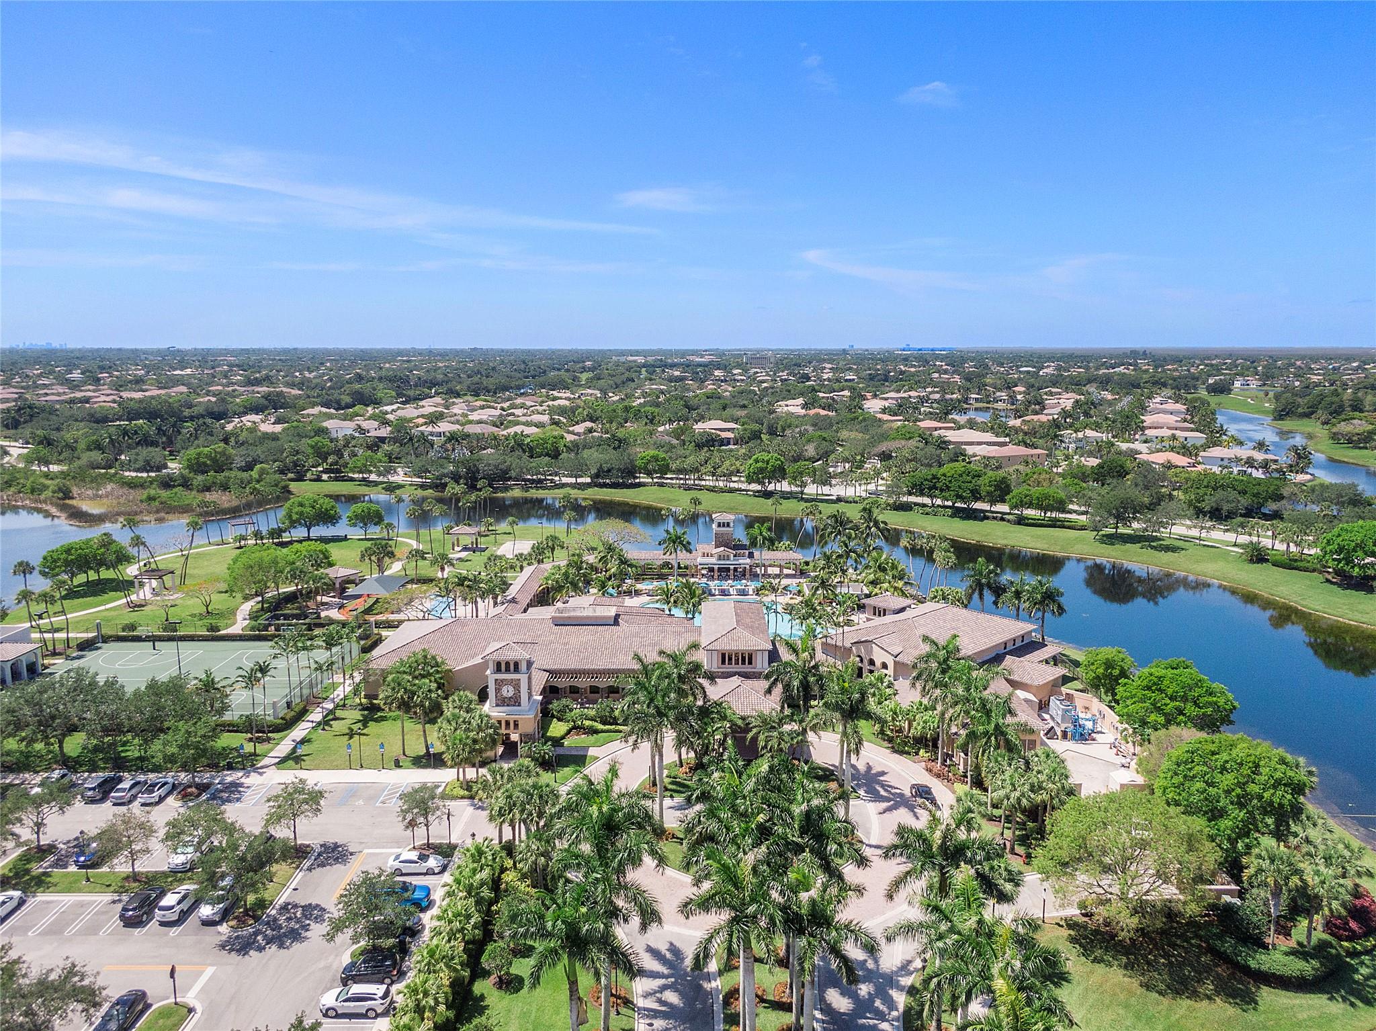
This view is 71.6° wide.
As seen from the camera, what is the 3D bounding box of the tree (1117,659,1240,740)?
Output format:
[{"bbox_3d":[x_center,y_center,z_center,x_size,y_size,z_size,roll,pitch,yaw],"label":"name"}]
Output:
[{"bbox_3d":[55.700,21.539,109.188,13.600,10.200,12.800,0,10,0],"label":"tree"}]

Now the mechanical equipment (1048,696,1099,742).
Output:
[{"bbox_3d":[46.500,24.334,114.867,4.200,2.700,7.000,0,10,0],"label":"mechanical equipment"}]

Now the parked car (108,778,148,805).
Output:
[{"bbox_3d":[-57.300,27.995,97.897,1.850,1.460,4.750,0,10,-2],"label":"parked car"}]

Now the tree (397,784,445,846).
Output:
[{"bbox_3d":[-24.157,27.143,86.519,4.230,6.140,4.230,0,10,0],"label":"tree"}]

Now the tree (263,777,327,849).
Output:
[{"bbox_3d":[-35.847,27.203,86.857,5.800,6.900,5.800,0,10,0],"label":"tree"}]

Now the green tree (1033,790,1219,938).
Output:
[{"bbox_3d":[34.699,27.498,74.970,14.500,10.500,13.800,0,10,0],"label":"green tree"}]

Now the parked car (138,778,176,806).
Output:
[{"bbox_3d":[-54.300,28.022,97.800,1.850,1.440,4.700,0,10,-2],"label":"parked car"}]

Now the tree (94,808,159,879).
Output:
[{"bbox_3d":[-48.173,28.271,81.931,5.500,6.600,5.500,0,10,0],"label":"tree"}]

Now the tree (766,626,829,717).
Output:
[{"bbox_3d":[11.345,19.542,101.175,6.690,15.950,6.690,0,10,0],"label":"tree"}]

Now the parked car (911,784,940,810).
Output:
[{"bbox_3d":[23.700,28.340,95.916,1.850,1.520,4.700,-1,10,-5],"label":"parked car"}]

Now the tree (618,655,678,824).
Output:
[{"bbox_3d":[-3.703,21.482,90.001,5.800,17.110,5.800,0,10,0],"label":"tree"}]

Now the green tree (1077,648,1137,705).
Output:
[{"bbox_3d":[52.691,20.344,120.249,7.310,7.660,7.310,0,10,0],"label":"green tree"}]

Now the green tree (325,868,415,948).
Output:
[{"bbox_3d":[-24.469,30.025,72.762,6.700,6.300,6.600,0,10,0],"label":"green tree"}]

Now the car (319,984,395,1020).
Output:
[{"bbox_3d":[-23.130,33.517,66.377,4.720,1.670,1.880,0,10,1],"label":"car"}]

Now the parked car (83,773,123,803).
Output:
[{"bbox_3d":[-60.000,27.849,97.972,1.900,1.720,4.700,0,10,-2],"label":"parked car"}]

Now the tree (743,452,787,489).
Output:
[{"bbox_3d":[24.414,-14.056,302.845,13.000,11.860,13.000,0,10,0],"label":"tree"}]

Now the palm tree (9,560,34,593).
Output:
[{"bbox_3d":[-107.655,12.898,155.300,4.000,11.000,4.000,0,10,0],"label":"palm tree"}]

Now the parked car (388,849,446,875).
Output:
[{"bbox_3d":[-23.900,30.479,84.017,4.700,1.450,1.840,0,10,-2],"label":"parked car"}]

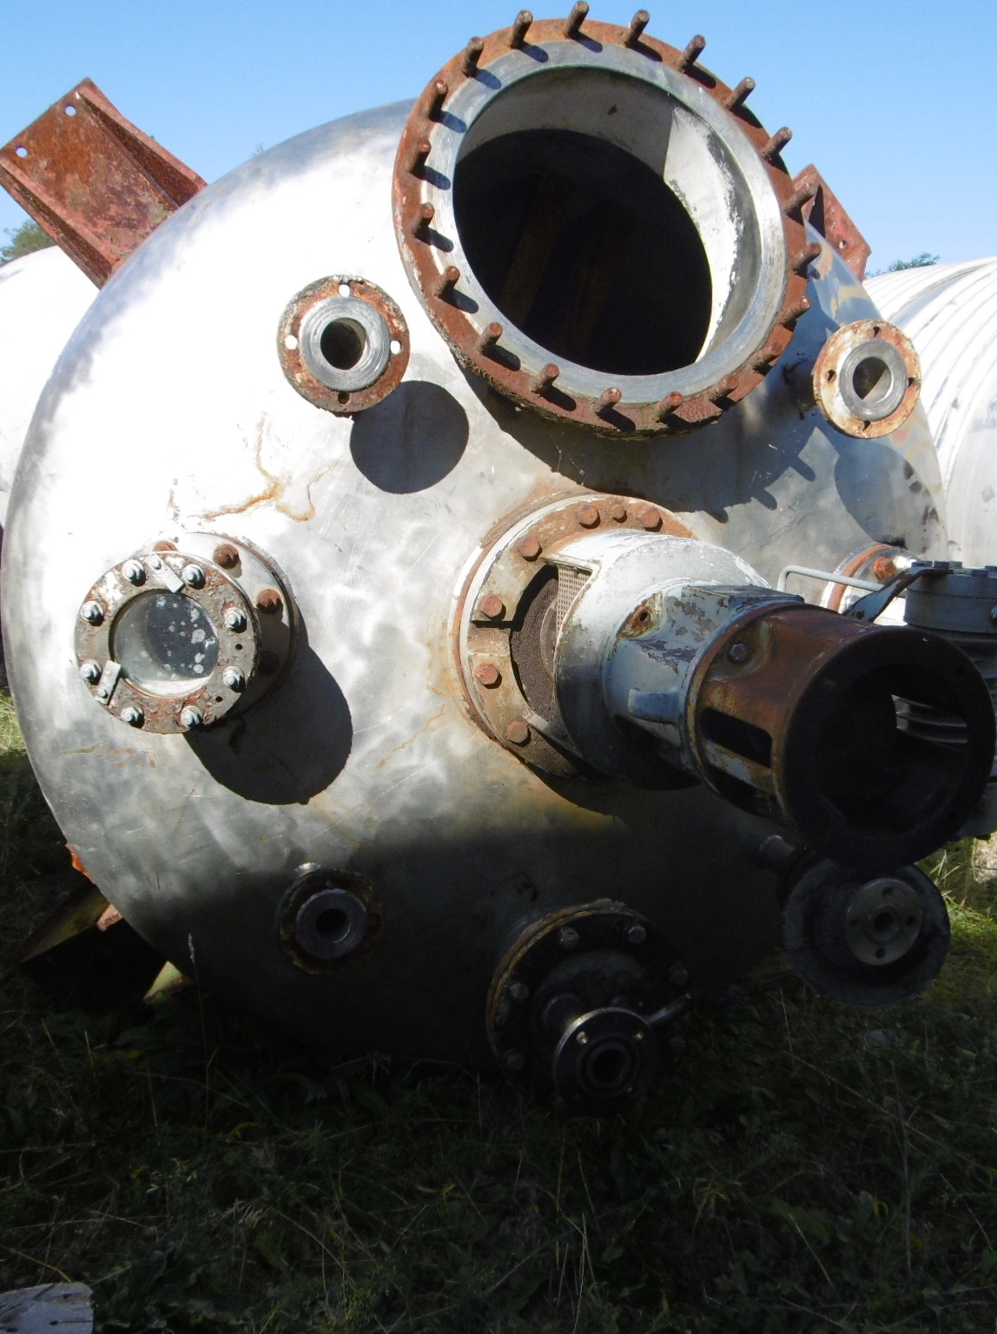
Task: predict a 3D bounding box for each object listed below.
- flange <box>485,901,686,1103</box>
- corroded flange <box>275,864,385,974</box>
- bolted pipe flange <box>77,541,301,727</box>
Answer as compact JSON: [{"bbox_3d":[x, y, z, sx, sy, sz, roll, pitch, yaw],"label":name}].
[{"bbox_3d":[0.174,0.579,1.976,0.340,0.340,0.310,-1,9,-16],"label":"flange"},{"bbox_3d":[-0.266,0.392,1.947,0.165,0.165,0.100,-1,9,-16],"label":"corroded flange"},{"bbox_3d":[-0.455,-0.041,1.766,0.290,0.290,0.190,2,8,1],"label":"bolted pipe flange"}]

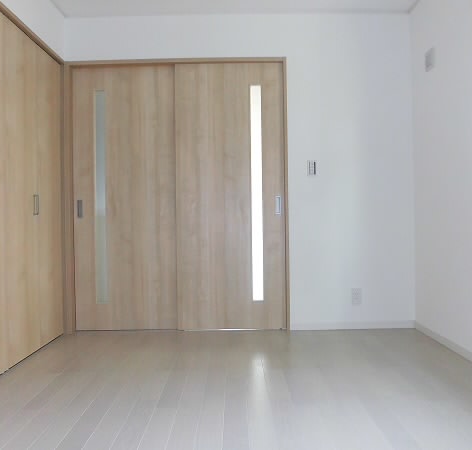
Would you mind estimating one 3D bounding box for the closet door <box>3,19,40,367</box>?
[{"bbox_3d":[-1.297,-0.190,2.505,0.035,1.990,0.390,-1,0,0],"label":"closet door"}]

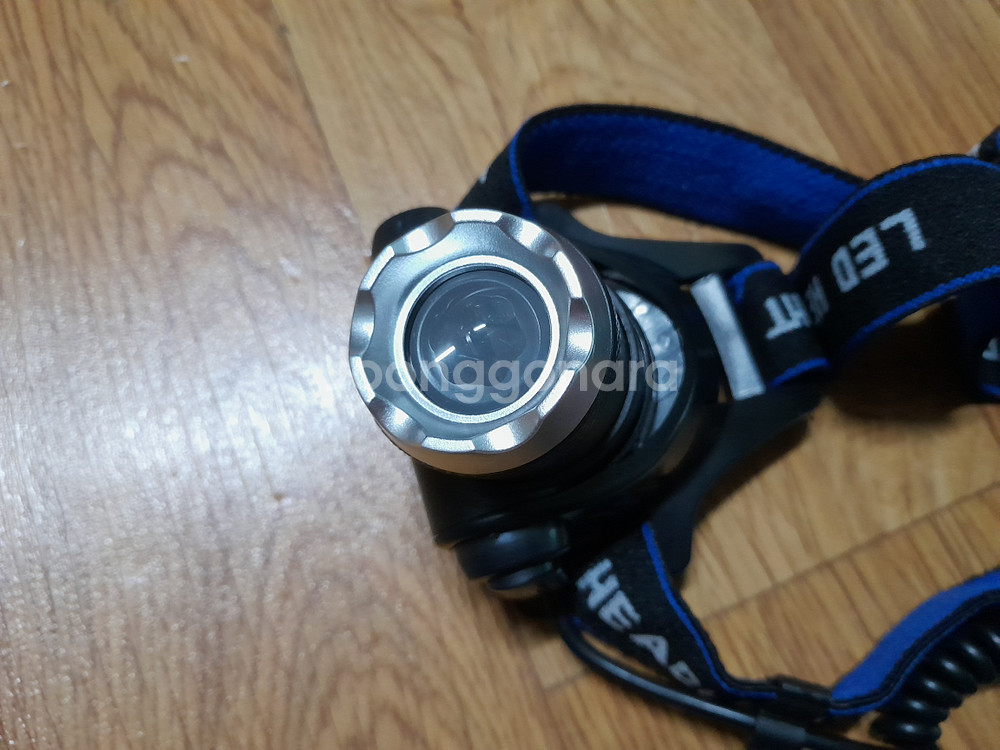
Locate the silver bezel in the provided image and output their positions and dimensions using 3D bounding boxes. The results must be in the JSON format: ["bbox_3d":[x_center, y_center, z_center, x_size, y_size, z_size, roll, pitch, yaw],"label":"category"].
[{"bbox_3d":[-0.004,-0.006,0.117,0.043,0.011,0.043,-23,76,10],"label":"silver bezel"}]

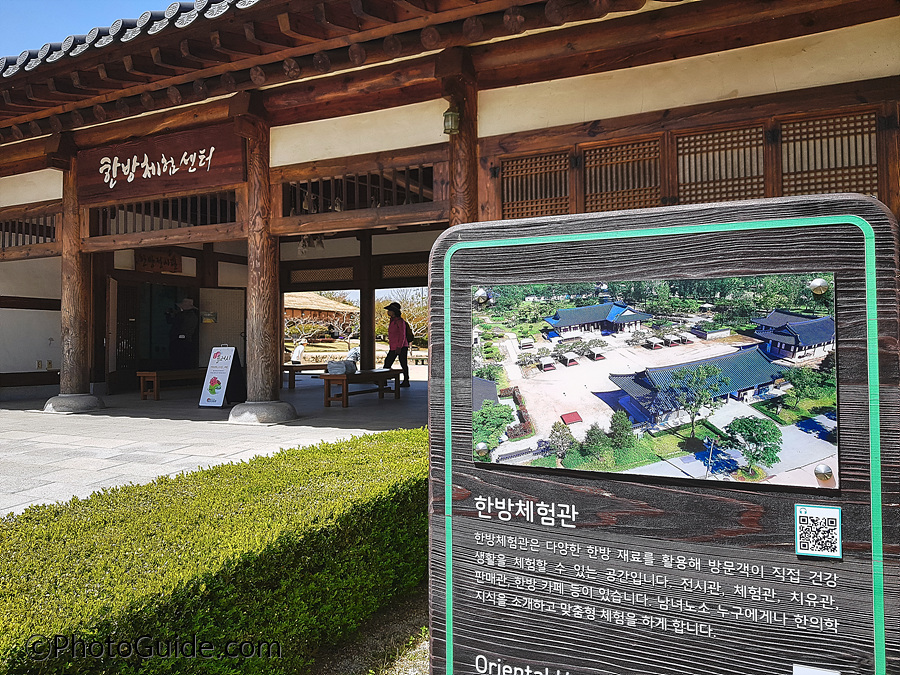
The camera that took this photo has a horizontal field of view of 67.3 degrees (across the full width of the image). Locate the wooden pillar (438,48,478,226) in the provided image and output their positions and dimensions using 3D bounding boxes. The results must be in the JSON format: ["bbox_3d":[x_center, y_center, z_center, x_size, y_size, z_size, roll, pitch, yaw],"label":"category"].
[{"bbox_3d":[0.149,-0.974,6.539,0.387,3.379,0.407,0,-1,25],"label":"wooden pillar"}]

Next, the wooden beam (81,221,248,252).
[{"bbox_3d":[-3.529,-1.216,8.310,2.870,0.168,0.153,0,-1,25],"label":"wooden beam"}]

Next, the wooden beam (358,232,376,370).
[{"bbox_3d":[-1.913,-0.735,15.527,0.265,3.460,0.265,0,-1,25],"label":"wooden beam"}]

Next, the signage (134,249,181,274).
[{"bbox_3d":[-5.376,-1.393,12.504,0.060,0.370,1.043,0,0,25],"label":"signage"}]

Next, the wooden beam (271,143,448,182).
[{"bbox_3d":[-0.926,-1.699,6.702,2.080,0.175,0.150,0,0,25],"label":"wooden beam"}]

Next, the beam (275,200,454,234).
[{"bbox_3d":[-0.923,-1.159,6.698,2.080,0.175,0.150,0,0,25],"label":"beam"}]

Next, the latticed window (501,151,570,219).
[{"bbox_3d":[0.786,-1.122,6.192,0.663,1.058,0.061,0,-1,25],"label":"latticed window"}]

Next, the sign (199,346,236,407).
[{"bbox_3d":[-3.115,0.528,9.305,0.356,0.834,0.509,0,-1,25],"label":"sign"}]

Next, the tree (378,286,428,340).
[{"bbox_3d":[-1.760,-0.663,28.000,2.442,2.646,2.341,0,0,0],"label":"tree"}]

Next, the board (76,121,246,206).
[{"bbox_3d":[-3.372,-1.954,7.723,2.621,0.660,0.060,0,0,25],"label":"board"}]

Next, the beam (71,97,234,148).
[{"bbox_3d":[-3.423,-2.478,7.915,2.720,0.235,0.240,0,0,25],"label":"beam"}]

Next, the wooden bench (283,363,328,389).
[{"bbox_3d":[-2.684,0.732,13.065,0.400,0.425,1.550,0,0,25],"label":"wooden bench"}]

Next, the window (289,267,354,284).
[{"bbox_3d":[-2.858,-1.373,15.005,1.724,0.281,0.060,0,0,25],"label":"window"}]

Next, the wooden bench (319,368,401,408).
[{"bbox_3d":[-1.236,0.726,9.820,0.377,0.443,1.883,0,-1,21],"label":"wooden bench"}]

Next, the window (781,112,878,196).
[{"bbox_3d":[2.903,-1.155,5.187,0.655,1.058,0.061,0,-1,25],"label":"window"}]

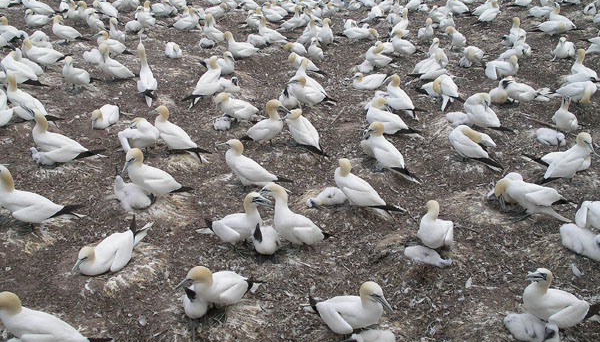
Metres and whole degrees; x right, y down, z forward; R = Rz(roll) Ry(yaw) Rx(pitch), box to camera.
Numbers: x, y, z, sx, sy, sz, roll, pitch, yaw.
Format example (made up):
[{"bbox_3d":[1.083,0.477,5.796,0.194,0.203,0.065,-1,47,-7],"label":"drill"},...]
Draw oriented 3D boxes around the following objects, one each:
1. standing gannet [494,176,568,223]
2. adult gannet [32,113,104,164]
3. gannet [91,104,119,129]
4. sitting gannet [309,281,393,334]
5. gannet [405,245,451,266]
[{"bbox_3d":[1.972,0.246,5.441,0.660,0.370,0.230,5,25,11],"label":"standing gannet"},{"bbox_3d":[-2.206,-0.313,6.144,0.640,0.430,0.240,2,25,4],"label":"adult gannet"},{"bbox_3d":[-2.141,-0.644,7.166,0.230,0.280,0.560,11,27,23],"label":"gannet"},{"bbox_3d":[0.274,0.737,3.667,0.535,0.331,0.250,10,27,20],"label":"sitting gannet"},{"bbox_3d":[0.952,0.623,4.753,0.350,0.140,0.180,9,26,18],"label":"gannet"}]

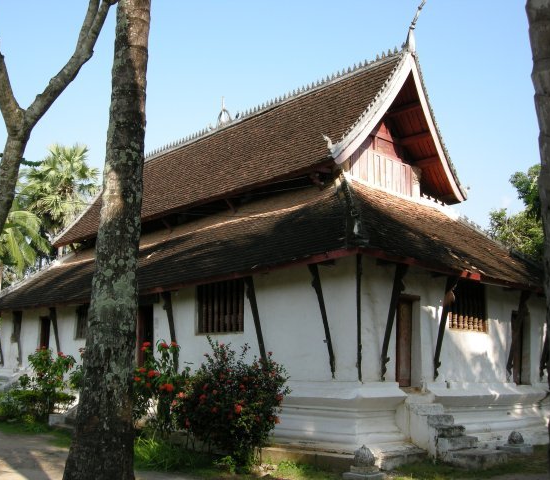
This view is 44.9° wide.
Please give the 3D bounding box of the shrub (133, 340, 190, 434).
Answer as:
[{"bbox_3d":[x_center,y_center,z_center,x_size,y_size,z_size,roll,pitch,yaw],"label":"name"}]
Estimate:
[{"bbox_3d":[-2.715,3.514,15.646,1.400,2.348,1.250,3,-11,-9],"label":"shrub"}]

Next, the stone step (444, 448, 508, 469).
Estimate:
[{"bbox_3d":[3.870,4.147,12.694,1.470,0.221,0.420,11,-15,-40],"label":"stone step"}]

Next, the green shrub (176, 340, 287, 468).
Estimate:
[{"bbox_3d":[-0.803,3.071,12.578,1.837,2.257,1.974,1,-11,0],"label":"green shrub"}]

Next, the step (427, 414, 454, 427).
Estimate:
[{"bbox_3d":[3.163,3.564,13.202,0.913,0.189,0.315,11,-15,-40],"label":"step"}]

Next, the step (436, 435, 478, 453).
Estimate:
[{"bbox_3d":[3.482,3.885,12.762,0.924,0.200,0.326,11,-15,-40],"label":"step"}]

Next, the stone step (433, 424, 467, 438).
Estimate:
[{"bbox_3d":[3.326,3.721,12.979,0.913,0.189,0.315,11,-15,-40],"label":"stone step"}]

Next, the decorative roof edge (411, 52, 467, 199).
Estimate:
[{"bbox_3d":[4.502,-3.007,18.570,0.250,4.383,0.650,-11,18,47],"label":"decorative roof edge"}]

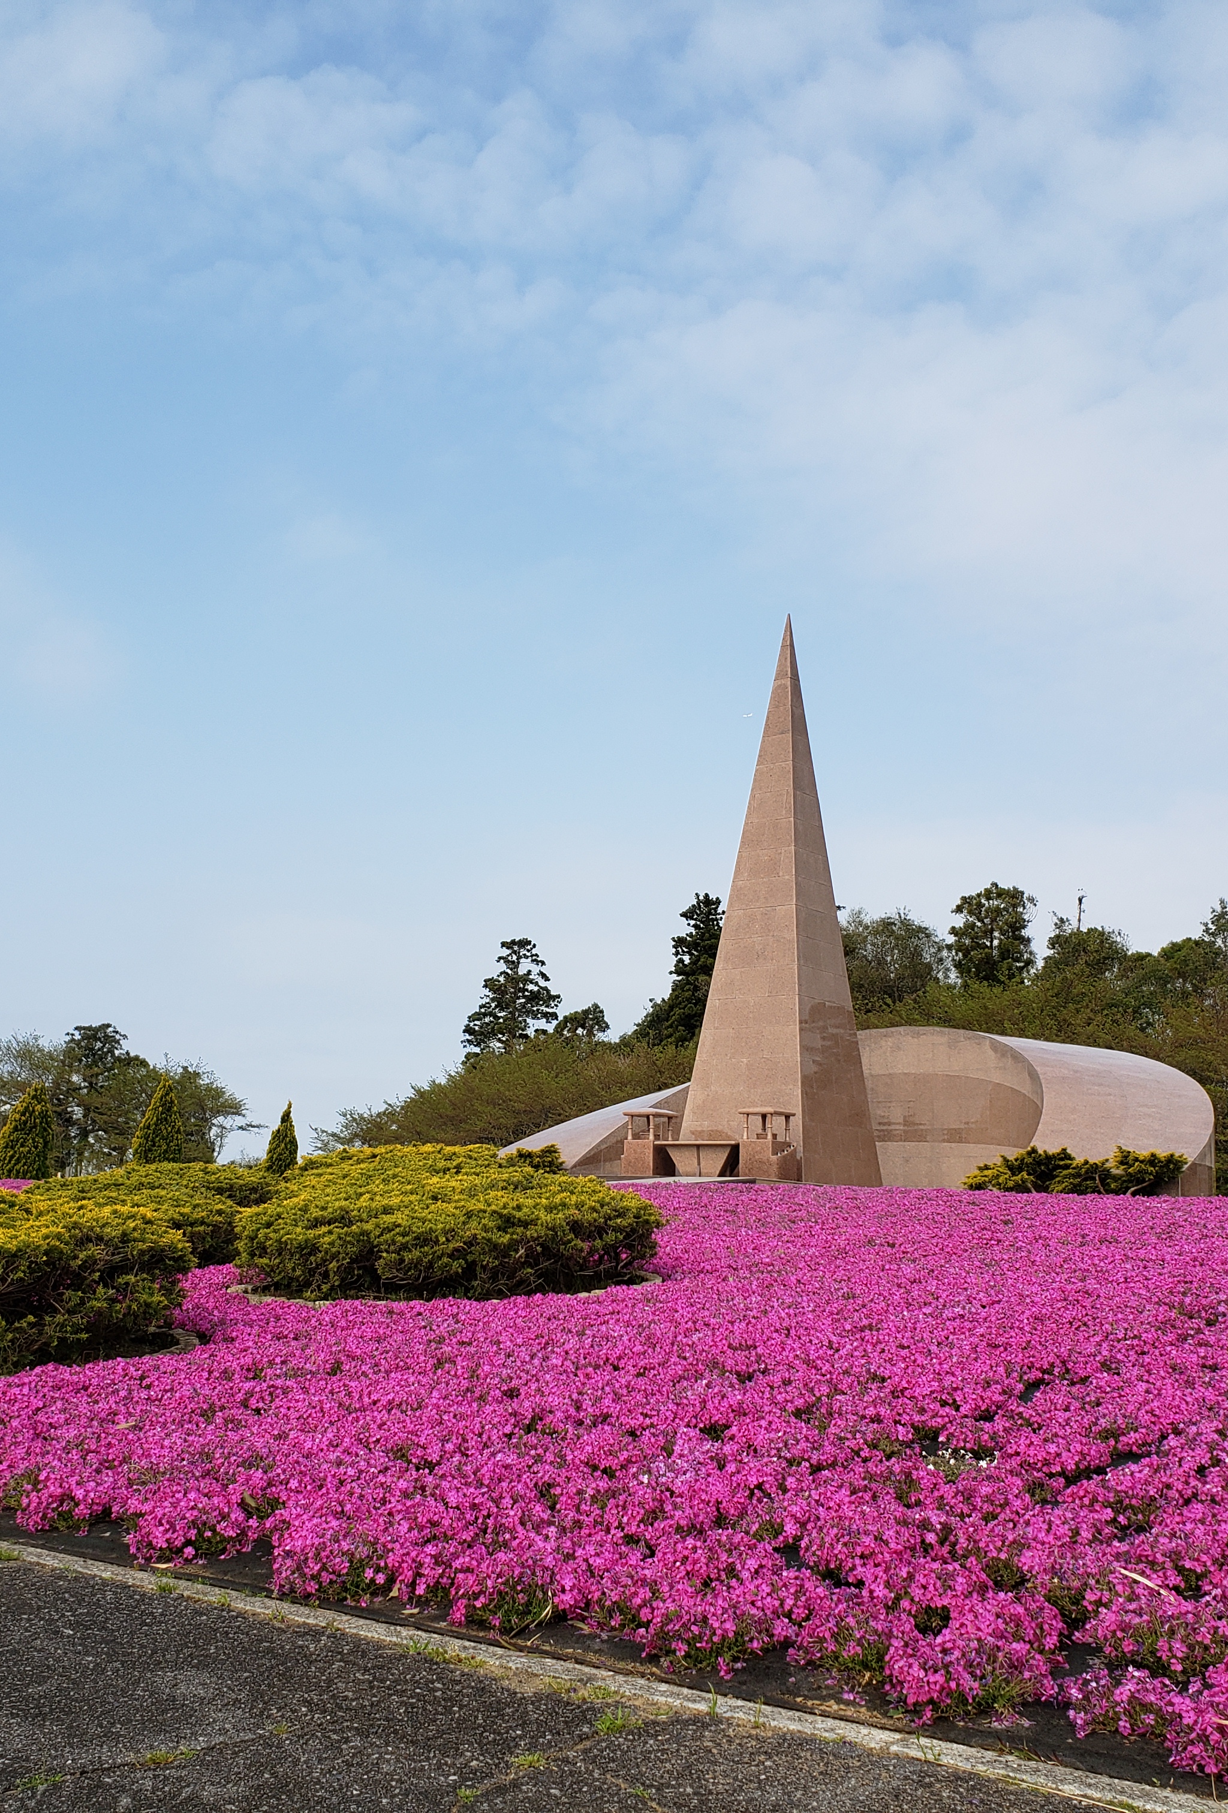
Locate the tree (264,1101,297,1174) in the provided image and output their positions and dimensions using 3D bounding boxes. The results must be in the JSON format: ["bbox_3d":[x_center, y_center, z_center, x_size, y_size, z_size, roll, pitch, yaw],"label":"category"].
[{"bbox_3d":[-6.930,5.042,38.134,0.750,1.709,0.750,3,-9,-10],"label":"tree"}]

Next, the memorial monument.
[{"bbox_3d":[6.201,0.184,48.172,20.543,15.106,13.696,-5,-11,37],"label":"memorial monument"}]

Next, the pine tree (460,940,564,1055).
[{"bbox_3d":[-5.066,7.798,88.982,5.500,12.483,5.500,2,-9,-3],"label":"pine tree"}]

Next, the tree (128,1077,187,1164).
[{"bbox_3d":[-9.027,4.516,36.174,1.200,2.218,1.200,4,-9,-14],"label":"tree"}]

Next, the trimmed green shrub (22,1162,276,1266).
[{"bbox_3d":[-4.495,2.813,16.967,2.600,0.854,2.800,4,-9,-14],"label":"trimmed green shrub"}]

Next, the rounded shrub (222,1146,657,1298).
[{"bbox_3d":[-1.263,2.372,13.982,3.250,1.041,3.250,3,-9,-5],"label":"rounded shrub"}]

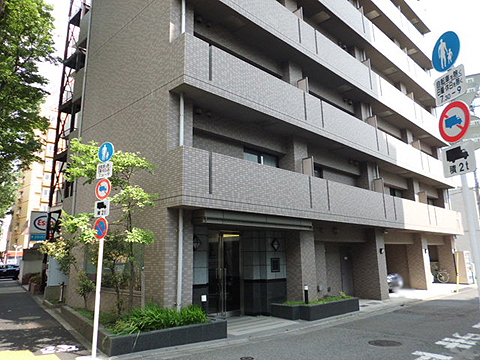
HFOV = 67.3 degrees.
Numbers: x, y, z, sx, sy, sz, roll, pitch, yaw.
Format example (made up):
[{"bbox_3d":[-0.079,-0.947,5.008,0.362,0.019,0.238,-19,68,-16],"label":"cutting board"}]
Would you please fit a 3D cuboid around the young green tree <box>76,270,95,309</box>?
[{"bbox_3d":[-4.155,2.964,9.730,0.500,1.020,0.500,10,-15,-44],"label":"young green tree"}]

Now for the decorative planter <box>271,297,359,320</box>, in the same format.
[{"bbox_3d":[2.350,3.868,10.967,2.920,0.380,1.250,10,-15,-44],"label":"decorative planter"}]

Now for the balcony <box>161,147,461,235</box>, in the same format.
[{"bbox_3d":[5.836,1.378,15.393,21.000,1.340,1.150,10,-15,-44],"label":"balcony"}]

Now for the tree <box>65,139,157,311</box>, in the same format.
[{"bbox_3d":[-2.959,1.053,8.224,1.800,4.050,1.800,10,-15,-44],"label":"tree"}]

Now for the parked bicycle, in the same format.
[{"bbox_3d":[11.806,5.717,21.893,0.550,1.000,1.700,10,-15,-44],"label":"parked bicycle"}]

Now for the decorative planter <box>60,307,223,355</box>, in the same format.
[{"bbox_3d":[-2.621,3.478,8.946,2.500,0.340,4.580,7,-13,-35],"label":"decorative planter"}]

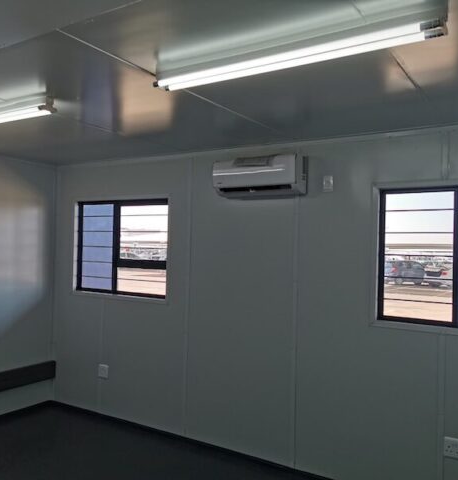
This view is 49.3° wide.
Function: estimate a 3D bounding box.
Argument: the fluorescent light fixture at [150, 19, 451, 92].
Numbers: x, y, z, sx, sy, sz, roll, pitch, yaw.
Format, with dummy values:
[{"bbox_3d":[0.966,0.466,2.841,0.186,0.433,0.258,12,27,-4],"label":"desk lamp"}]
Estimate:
[{"bbox_3d":[0.193,-0.713,1.921,1.200,0.090,0.110,1,-1,32],"label":"fluorescent light fixture"}]

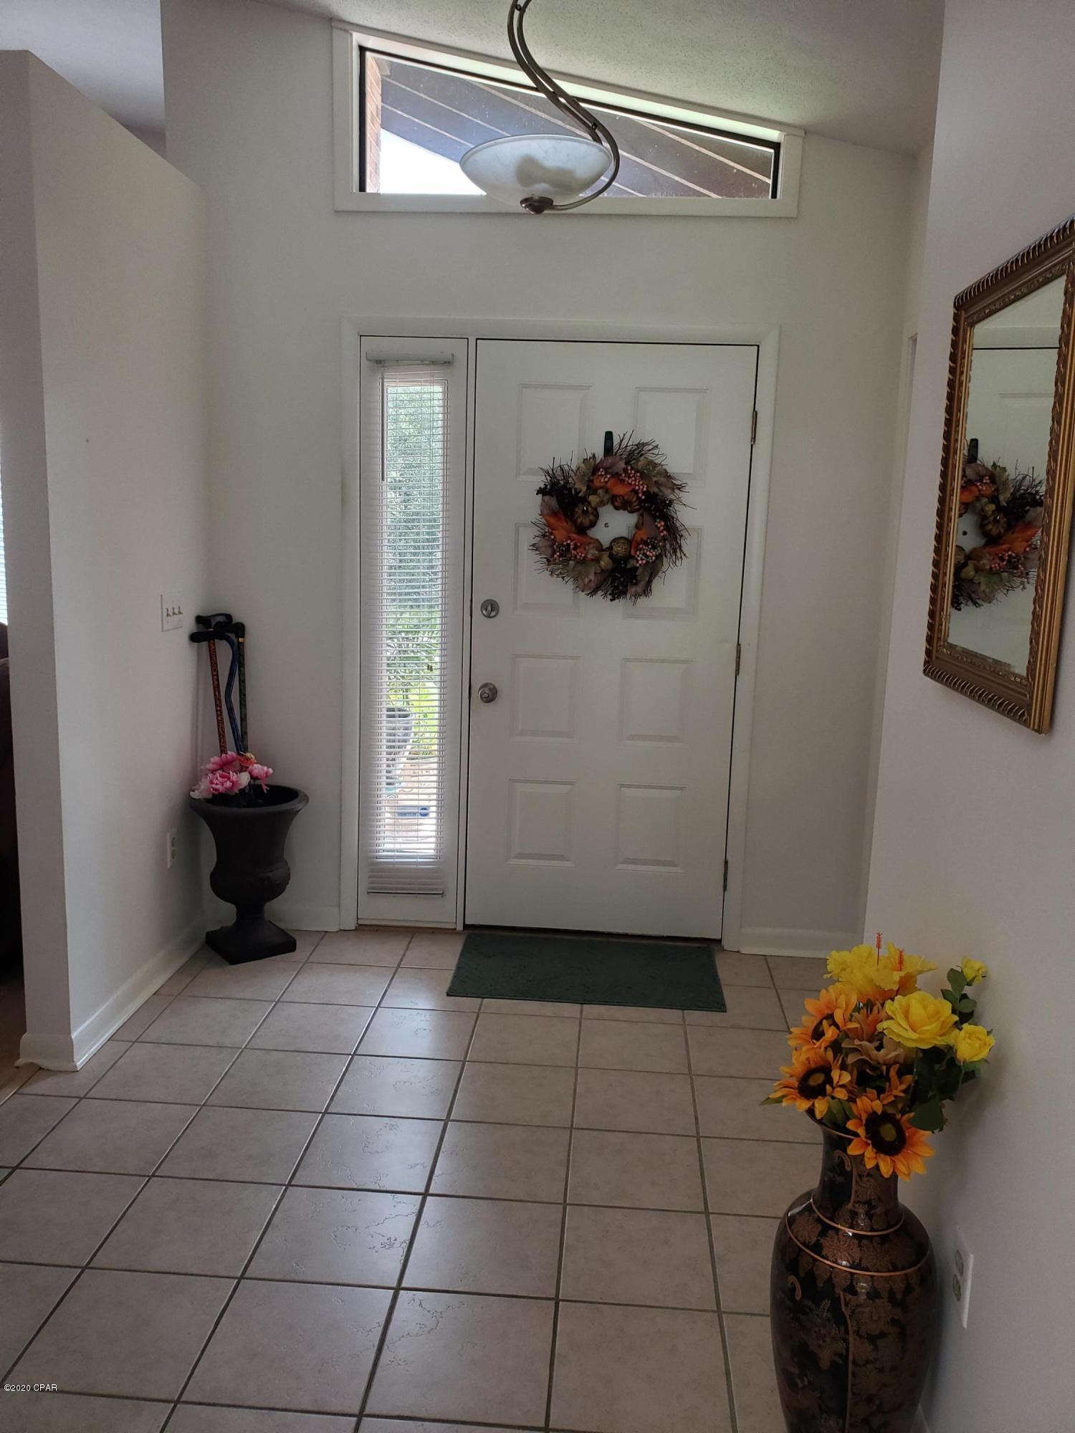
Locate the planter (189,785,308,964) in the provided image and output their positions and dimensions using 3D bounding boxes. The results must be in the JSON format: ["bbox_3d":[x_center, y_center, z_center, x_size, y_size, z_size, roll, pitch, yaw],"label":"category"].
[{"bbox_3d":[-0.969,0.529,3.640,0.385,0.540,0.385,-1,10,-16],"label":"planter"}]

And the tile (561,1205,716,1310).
[{"bbox_3d":[0.202,1.078,2.147,0.300,0.010,0.297,2,10,4],"label":"tile"}]

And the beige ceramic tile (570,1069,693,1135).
[{"bbox_3d":[0.245,0.980,2.735,0.300,0.010,0.297,2,10,4],"label":"beige ceramic tile"}]

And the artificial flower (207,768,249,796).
[{"bbox_3d":[-1.018,0.215,3.539,0.140,0.095,0.120,0,10,-8],"label":"artificial flower"}]

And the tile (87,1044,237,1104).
[{"bbox_3d":[-0.968,0.936,2.821,0.297,0.010,0.295,2,9,4],"label":"tile"}]

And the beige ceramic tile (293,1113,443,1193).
[{"bbox_3d":[-0.383,1.006,2.481,0.300,0.010,0.297,2,10,4],"label":"beige ceramic tile"}]

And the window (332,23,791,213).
[{"bbox_3d":[0.093,-1.863,3.384,1.468,0.562,0.100,2,10,4],"label":"window"}]

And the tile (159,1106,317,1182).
[{"bbox_3d":[-0.693,1.006,2.533,0.303,0.010,0.301,2,10,4],"label":"tile"}]

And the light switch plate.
[{"bbox_3d":[-1.156,-0.334,3.422,0.008,0.115,0.163,2,10,4],"label":"light switch plate"}]

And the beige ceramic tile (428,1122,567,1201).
[{"bbox_3d":[-0.080,1.030,2.492,0.303,0.010,0.301,2,10,4],"label":"beige ceramic tile"}]

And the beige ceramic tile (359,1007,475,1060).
[{"bbox_3d":[-0.343,0.919,3.108,0.303,0.010,0.301,2,10,4],"label":"beige ceramic tile"}]

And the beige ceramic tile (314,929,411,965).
[{"bbox_3d":[-0.605,0.808,3.725,0.303,0.010,0.301,2,10,4],"label":"beige ceramic tile"}]

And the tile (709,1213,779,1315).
[{"bbox_3d":[0.512,1.103,2.153,0.303,0.010,0.301,2,10,4],"label":"tile"}]

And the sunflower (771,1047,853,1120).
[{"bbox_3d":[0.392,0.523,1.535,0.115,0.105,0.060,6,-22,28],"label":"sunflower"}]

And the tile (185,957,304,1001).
[{"bbox_3d":[-0.925,0.840,3.414,0.297,0.010,0.295,2,9,4],"label":"tile"}]

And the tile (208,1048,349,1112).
[{"bbox_3d":[-0.674,0.956,2.828,0.302,0.010,0.300,2,10,4],"label":"tile"}]

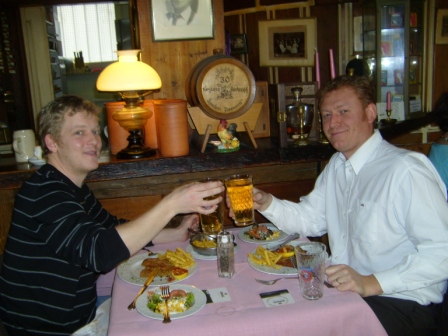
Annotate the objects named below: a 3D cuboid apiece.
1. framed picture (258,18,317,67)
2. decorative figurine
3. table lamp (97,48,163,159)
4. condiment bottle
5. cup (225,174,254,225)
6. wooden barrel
[{"bbox_3d":[0.386,-0.762,2.750,0.355,0.280,0.025,2,14,19],"label":"framed picture"},{"bbox_3d":[0.018,-0.141,1.984,0.105,0.135,0.068,-7,14,-19],"label":"decorative figurine"},{"bbox_3d":[-0.393,-0.280,1.955,0.277,0.432,0.277,-4,13,-8],"label":"table lamp"},{"bbox_3d":[0.005,0.275,1.460,0.047,0.149,0.047,1,14,17],"label":"condiment bottle"},{"bbox_3d":[0.049,0.100,1.400,0.083,0.148,0.083,-7,13,2],"label":"cup"},{"bbox_3d":[-0.018,-0.367,2.080,0.300,0.300,0.320,-5,13,-11],"label":"wooden barrel"}]

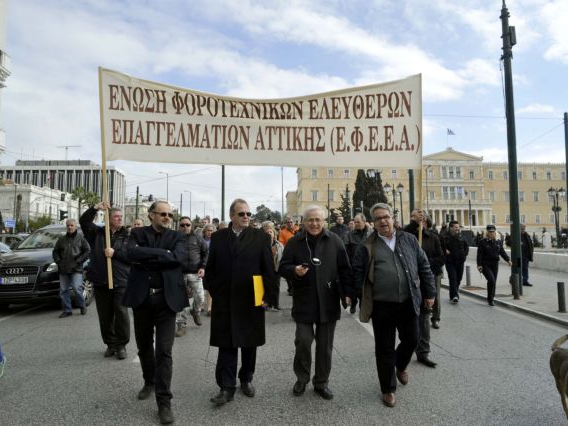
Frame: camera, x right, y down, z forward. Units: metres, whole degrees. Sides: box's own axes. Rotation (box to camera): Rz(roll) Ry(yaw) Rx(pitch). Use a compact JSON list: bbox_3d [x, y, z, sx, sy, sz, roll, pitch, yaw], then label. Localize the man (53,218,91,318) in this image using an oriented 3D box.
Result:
[{"bbox_3d":[-3.857,0.987,7.750,0.620,1.760,0.500,1,-4,-5],"label":"man"}]

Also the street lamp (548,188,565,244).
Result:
[{"bbox_3d":[17.914,0.427,28.000,1.100,4.300,0.450,0,-4,6],"label":"street lamp"}]

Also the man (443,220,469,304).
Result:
[{"bbox_3d":[3.681,1.050,9.100,0.540,1.760,0.460,1,-4,-6],"label":"man"}]

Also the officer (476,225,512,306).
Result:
[{"bbox_3d":[4.418,1.091,8.950,0.680,1.680,0.500,0,-4,9],"label":"officer"}]

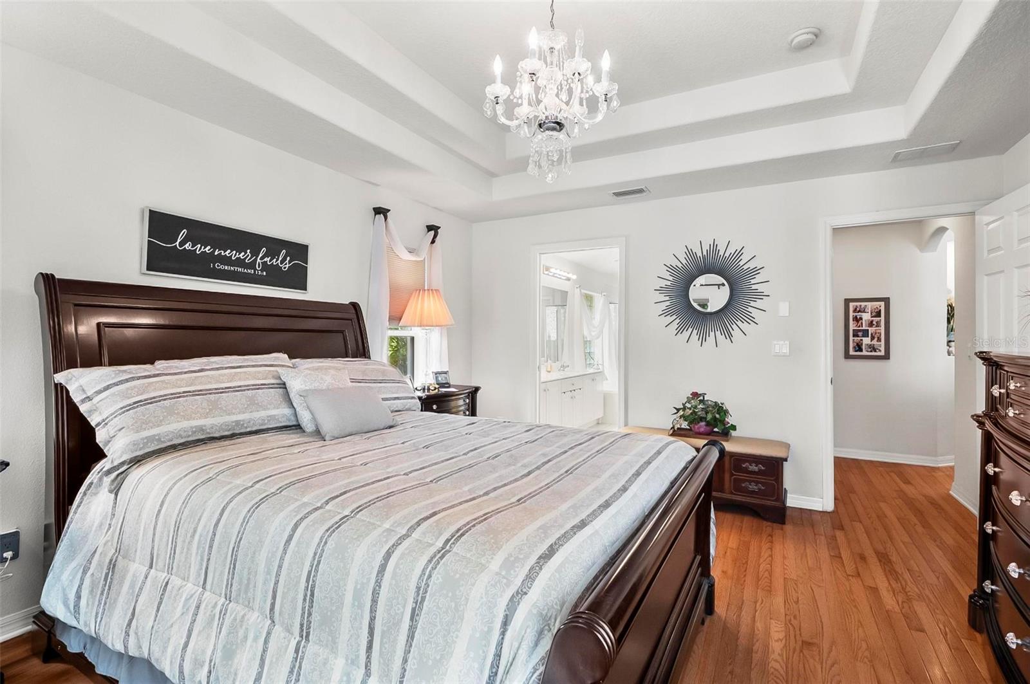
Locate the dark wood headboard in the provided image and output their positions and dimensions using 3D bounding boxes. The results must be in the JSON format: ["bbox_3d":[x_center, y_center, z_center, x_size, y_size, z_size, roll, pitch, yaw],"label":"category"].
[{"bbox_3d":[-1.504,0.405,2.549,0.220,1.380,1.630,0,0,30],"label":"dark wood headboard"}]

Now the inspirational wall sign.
[{"bbox_3d":[-1.591,-0.495,2.637,0.035,0.330,0.900,0,0,30],"label":"inspirational wall sign"}]

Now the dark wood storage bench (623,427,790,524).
[{"bbox_3d":[1.386,0.972,3.537,1.240,0.505,0.410,1,1,28],"label":"dark wood storage bench"}]

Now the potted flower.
[{"bbox_3d":[1.475,0.560,3.570,0.450,0.370,0.350,0,0,25],"label":"potted flower"}]

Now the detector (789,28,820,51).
[{"bbox_3d":[1.533,-1.595,2.420,0.145,0.045,0.145,0,0,25],"label":"detector"}]

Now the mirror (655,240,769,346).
[{"bbox_3d":[1.559,-0.389,3.674,0.860,0.870,0.040,1,1,28],"label":"mirror"}]

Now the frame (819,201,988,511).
[{"bbox_3d":[2.665,0.150,3.205,0.930,2.120,0.130,0,0,25],"label":"frame"}]

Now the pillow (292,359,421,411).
[{"bbox_3d":[-0.958,0.275,2.777,0.190,0.480,0.860,-45,-19,21],"label":"pillow"}]

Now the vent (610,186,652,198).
[{"bbox_3d":[0.935,-1.202,3.705,0.300,0.025,0.185,1,1,28],"label":"vent"}]

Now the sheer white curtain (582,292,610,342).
[{"bbox_3d":[1.360,-0.430,7.550,0.160,0.820,1.250,0,0,30],"label":"sheer white curtain"}]

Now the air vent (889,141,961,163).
[{"bbox_3d":[2.620,-1.210,2.930,0.310,0.025,0.190,0,0,25],"label":"air vent"}]

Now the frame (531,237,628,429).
[{"bbox_3d":[0.579,0.140,4.281,0.915,2.135,0.130,1,1,28],"label":"frame"}]

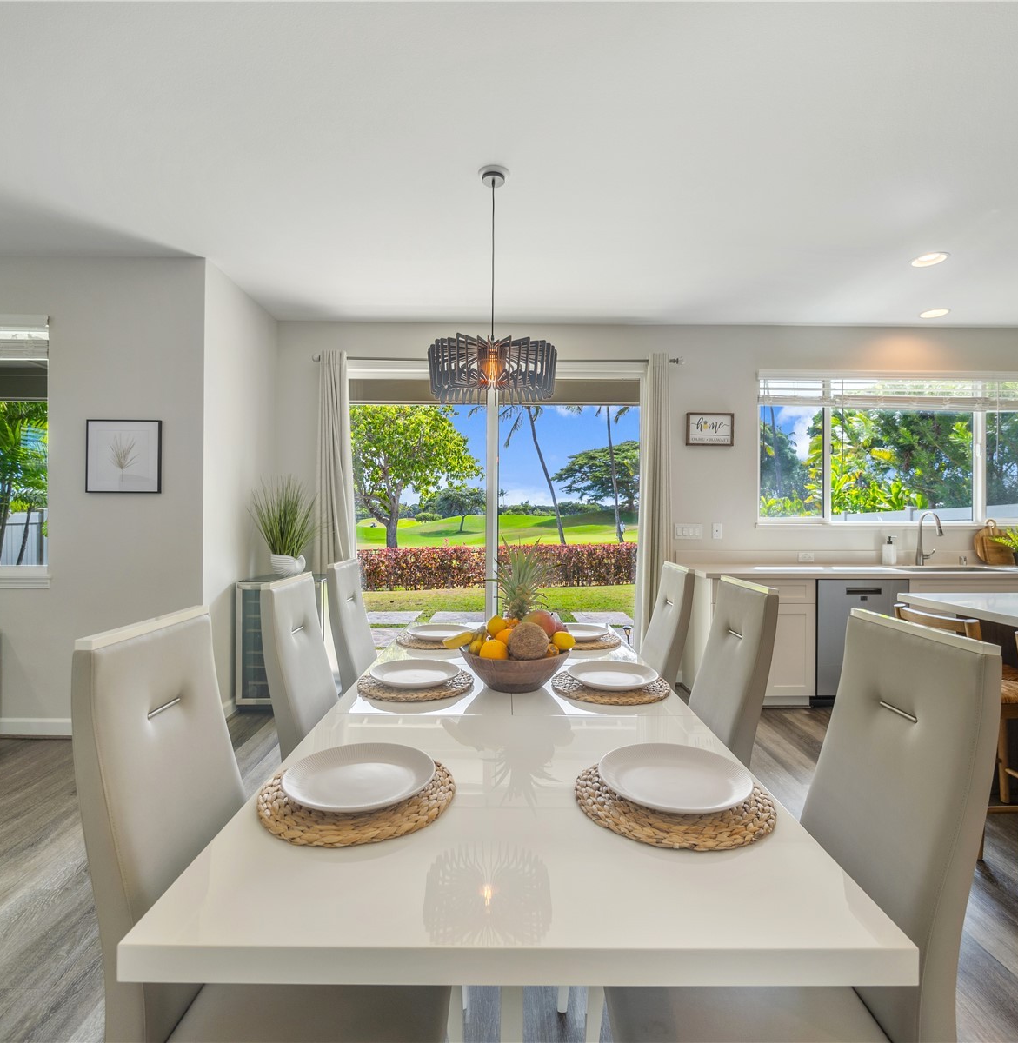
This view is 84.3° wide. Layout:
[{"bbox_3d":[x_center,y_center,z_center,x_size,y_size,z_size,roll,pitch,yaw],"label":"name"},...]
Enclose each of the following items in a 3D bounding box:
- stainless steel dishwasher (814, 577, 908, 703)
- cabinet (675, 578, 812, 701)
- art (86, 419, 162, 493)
[{"bbox_3d":[2.294,0.798,3.954,0.605,0.845,0.600,0,1,0],"label":"stainless steel dishwasher"},{"bbox_3d":[1.641,0.781,3.955,0.667,0.885,0.620,0,1,0],"label":"cabinet"},{"bbox_3d":[-2.162,-0.363,3.160,0.410,0.415,0.025,0,1,-1],"label":"art"}]

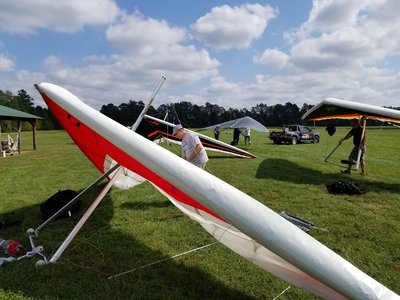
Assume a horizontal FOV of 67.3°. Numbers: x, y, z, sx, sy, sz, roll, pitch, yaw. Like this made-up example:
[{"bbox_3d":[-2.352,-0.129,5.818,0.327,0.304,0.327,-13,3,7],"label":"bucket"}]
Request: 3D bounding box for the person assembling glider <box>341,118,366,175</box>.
[{"bbox_3d":[5.003,-0.056,9.779,0.700,1.770,0.540,-3,5,-30],"label":"person assembling glider"}]

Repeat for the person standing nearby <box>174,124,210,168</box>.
[{"bbox_3d":[-0.183,0.330,5.797,0.560,1.660,0.500,-2,5,-27],"label":"person standing nearby"}]

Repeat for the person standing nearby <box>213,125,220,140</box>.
[{"bbox_3d":[1.427,-1.359,25.977,0.420,1.680,0.500,2,5,18],"label":"person standing nearby"}]

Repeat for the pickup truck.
[{"bbox_3d":[8.536,-1.445,26.765,5.250,1.720,1.850,-4,6,-37],"label":"pickup truck"}]

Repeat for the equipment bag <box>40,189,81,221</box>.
[{"bbox_3d":[-2.550,1.003,5.552,0.460,0.360,0.660,3,5,30],"label":"equipment bag"}]

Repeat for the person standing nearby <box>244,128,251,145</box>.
[{"bbox_3d":[3.966,-1.296,24.979,0.400,1.720,0.500,1,5,17],"label":"person standing nearby"}]

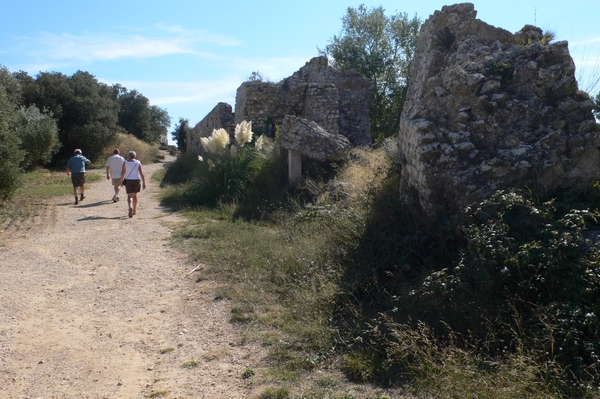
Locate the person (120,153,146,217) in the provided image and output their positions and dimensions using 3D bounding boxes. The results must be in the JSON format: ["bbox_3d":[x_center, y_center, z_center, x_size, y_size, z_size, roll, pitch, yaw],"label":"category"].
[{"bbox_3d":[-4.124,-0.367,13.200,0.620,1.650,0.500,-1,4,-15],"label":"person"}]

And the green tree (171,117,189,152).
[{"bbox_3d":[-9.949,-5.284,44.000,1.500,3.100,1.500,-1,4,-12],"label":"green tree"}]

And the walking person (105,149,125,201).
[{"bbox_3d":[-5.904,-0.770,17.100,0.660,1.720,0.480,-1,4,-16],"label":"walking person"}]

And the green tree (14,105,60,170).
[{"bbox_3d":[-12.609,-2.919,25.500,2.500,3.200,2.400,-2,4,-27],"label":"green tree"}]

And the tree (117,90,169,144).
[{"bbox_3d":[-13.300,-6.502,45.000,4.800,5.600,4.600,-1,4,-18],"label":"tree"}]

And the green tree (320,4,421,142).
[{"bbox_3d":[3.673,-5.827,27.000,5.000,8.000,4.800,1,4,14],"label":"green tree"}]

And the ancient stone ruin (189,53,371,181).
[{"bbox_3d":[-1.700,-3.500,28.000,7.200,5.400,14.000,-1,4,-16],"label":"ancient stone ruin"}]

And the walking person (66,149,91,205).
[{"bbox_3d":[-6.941,-0.711,16.700,0.700,1.730,0.520,-1,4,-16],"label":"walking person"}]

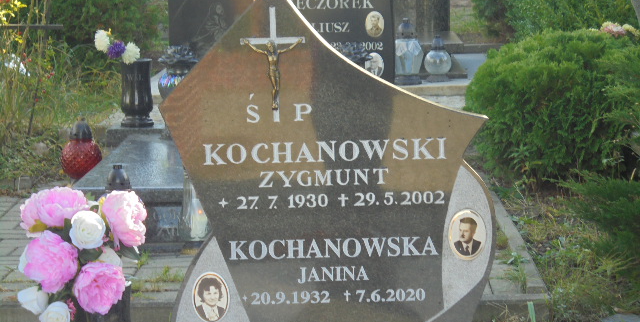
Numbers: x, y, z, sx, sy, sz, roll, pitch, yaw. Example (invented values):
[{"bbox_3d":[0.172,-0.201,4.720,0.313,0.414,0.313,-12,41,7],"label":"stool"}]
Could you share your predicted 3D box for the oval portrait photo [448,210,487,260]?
[{"bbox_3d":[0.350,0.174,4.120,0.090,0.120,0.010,-2,8,1],"label":"oval portrait photo"}]

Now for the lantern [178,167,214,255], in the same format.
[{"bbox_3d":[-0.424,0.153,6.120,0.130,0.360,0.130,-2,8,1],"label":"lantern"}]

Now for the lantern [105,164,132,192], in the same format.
[{"bbox_3d":[-0.702,0.160,6.100,0.150,0.300,0.150,-2,8,1],"label":"lantern"}]

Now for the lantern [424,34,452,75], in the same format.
[{"bbox_3d":[0.583,-0.504,8.550,0.135,0.225,0.135,-2,8,1],"label":"lantern"}]

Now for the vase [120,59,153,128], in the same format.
[{"bbox_3d":[-0.824,-0.303,7.800,0.150,0.305,0.150,-2,8,1],"label":"vase"}]

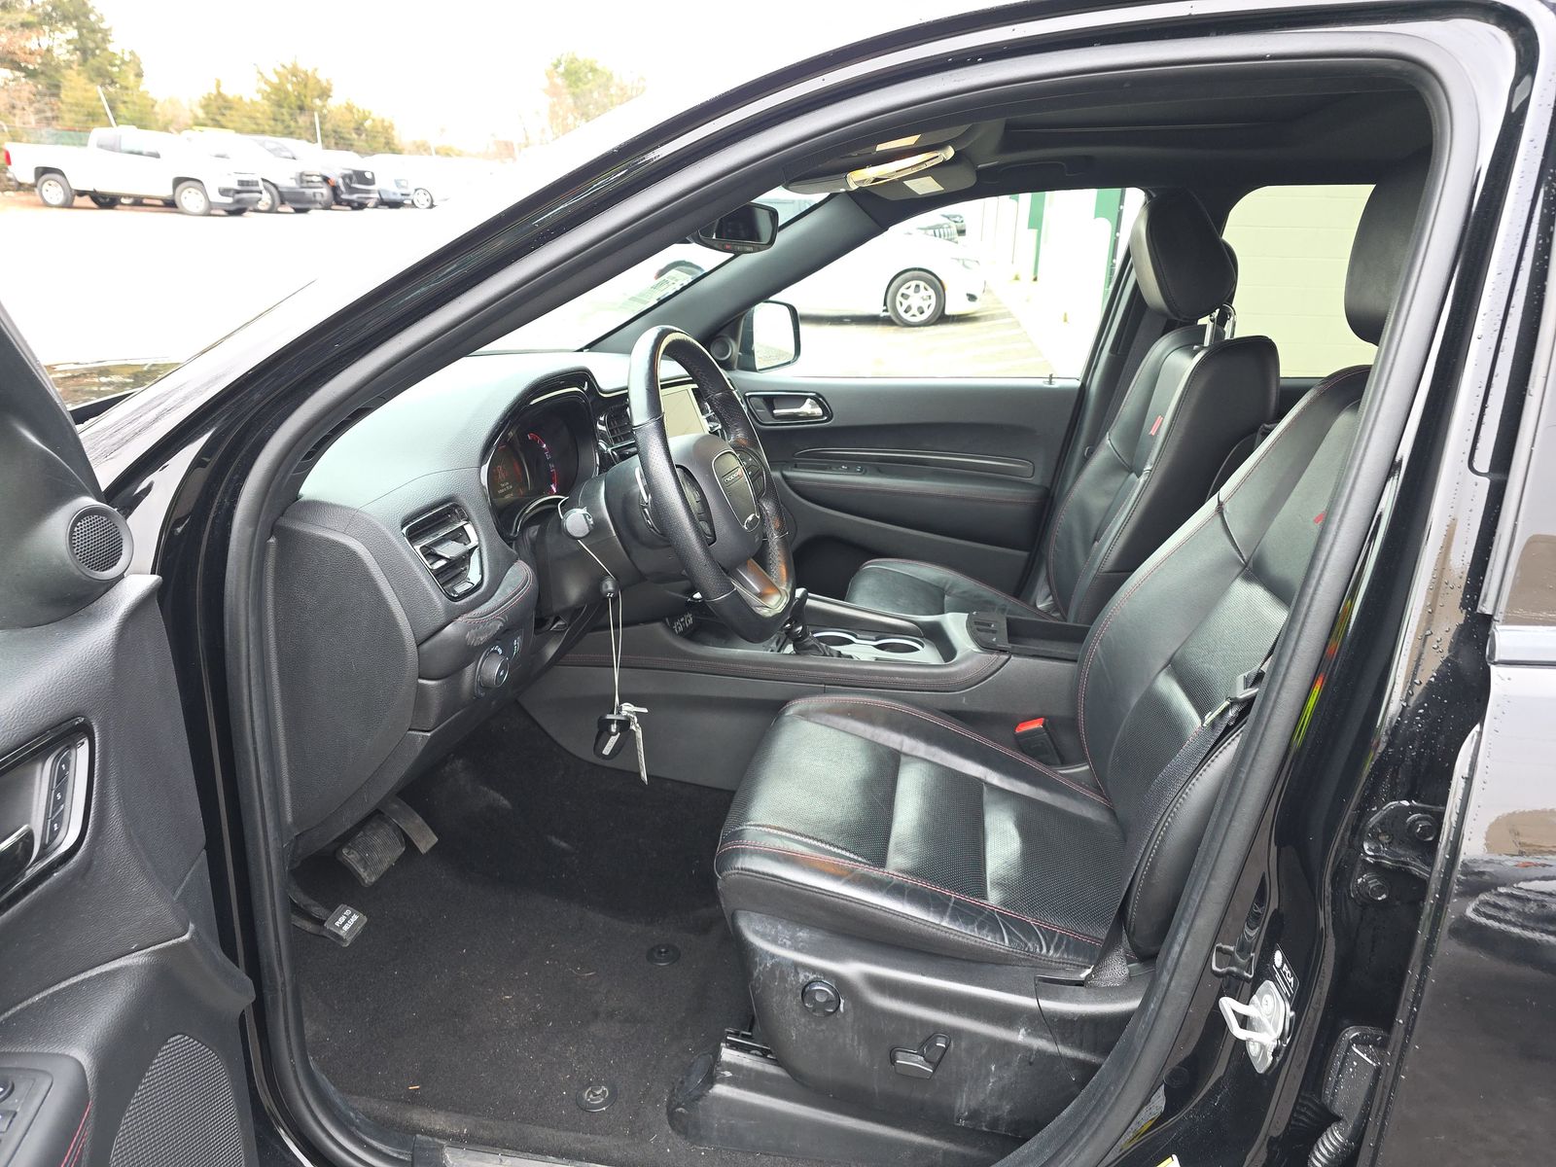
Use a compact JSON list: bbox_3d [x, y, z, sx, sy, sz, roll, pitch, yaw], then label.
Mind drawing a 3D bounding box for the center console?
[{"bbox_3d":[0.123,0.144,1.680,1.050,0.370,0.260,6,21,9],"label":"center console"}]

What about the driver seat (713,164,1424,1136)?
[{"bbox_3d":[0.365,0.079,1.181,0.825,1.060,0.545,6,21,9],"label":"driver seat"}]

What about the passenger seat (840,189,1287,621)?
[{"bbox_3d":[0.482,-0.183,1.899,0.720,1.030,0.540,6,21,9],"label":"passenger seat"}]

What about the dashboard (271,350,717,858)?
[{"bbox_3d":[-0.364,-0.173,1.656,0.500,0.470,1.490,6,21,9],"label":"dashboard"}]

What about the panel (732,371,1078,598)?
[{"bbox_3d":[0.198,-0.199,2.325,0.860,0.560,0.150,6,21,9],"label":"panel"}]

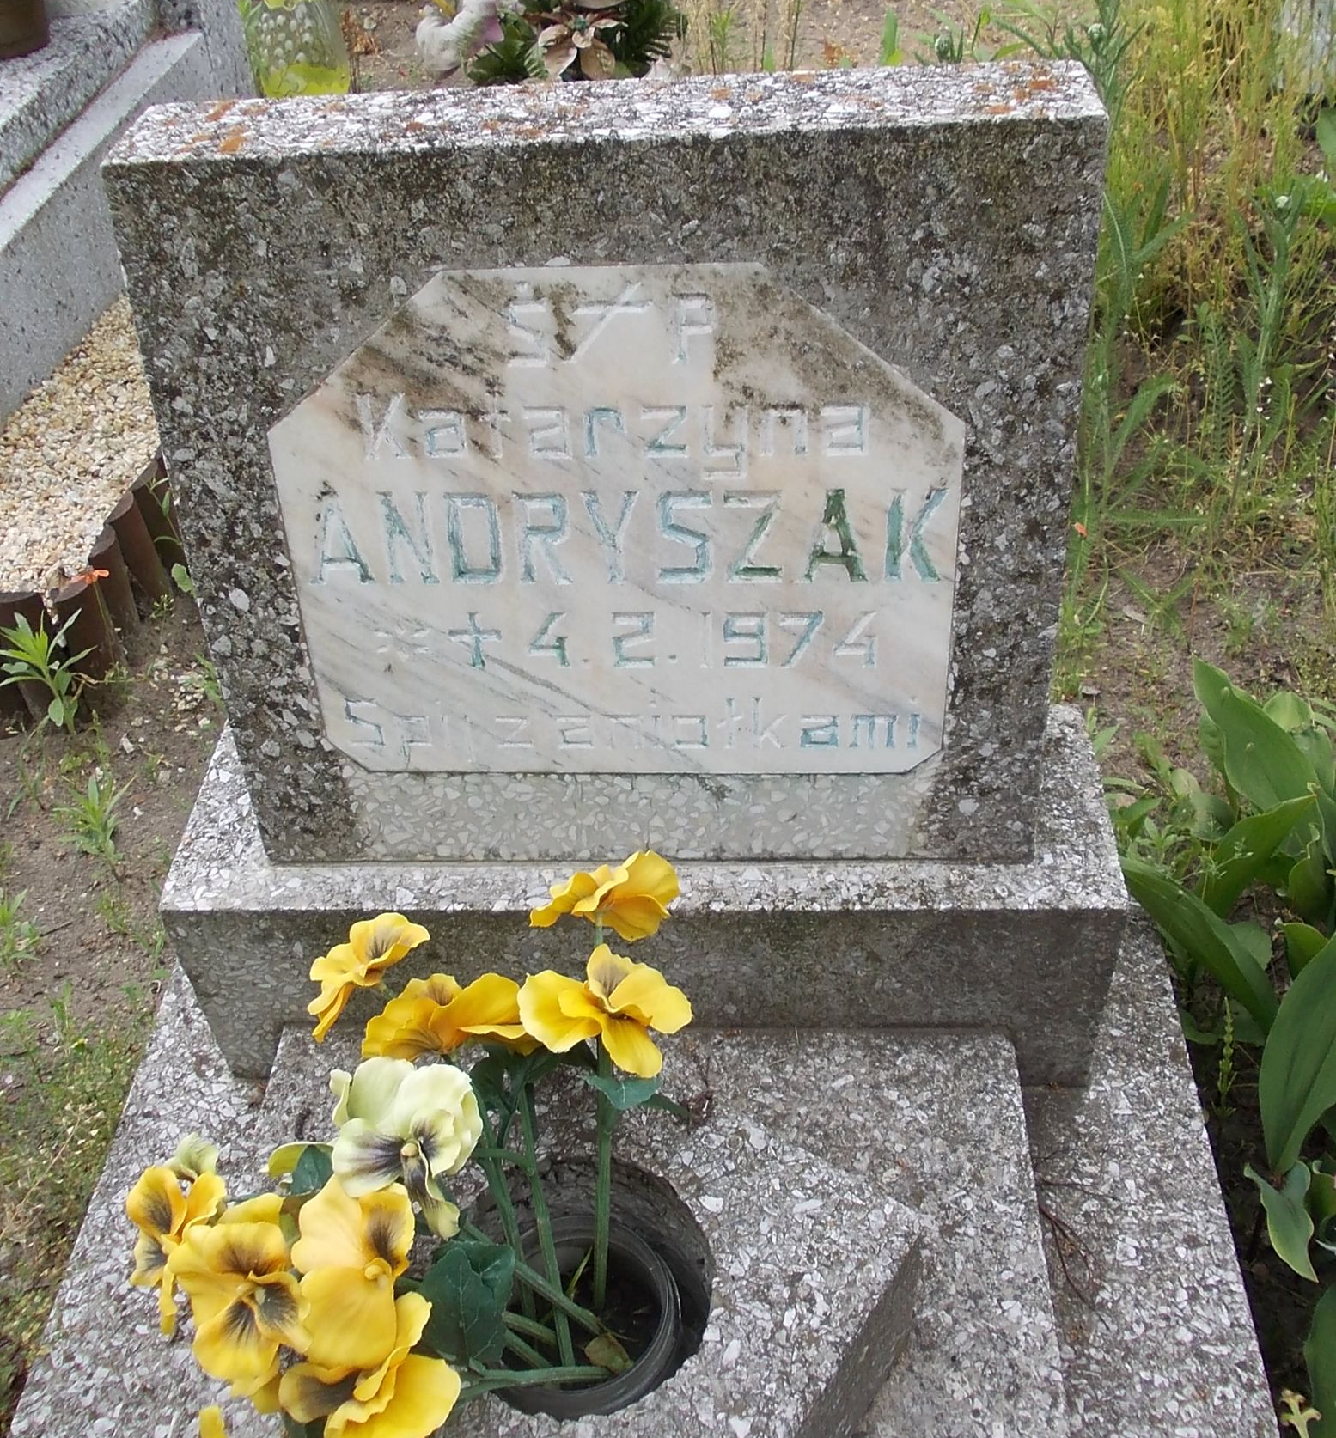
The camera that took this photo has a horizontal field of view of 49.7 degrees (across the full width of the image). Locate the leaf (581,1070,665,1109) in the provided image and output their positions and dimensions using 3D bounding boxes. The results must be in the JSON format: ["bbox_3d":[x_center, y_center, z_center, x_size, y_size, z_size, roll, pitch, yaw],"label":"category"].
[{"bbox_3d":[-0.023,0.183,0.715,0.042,0.016,0.032,0,51,4],"label":"leaf"}]

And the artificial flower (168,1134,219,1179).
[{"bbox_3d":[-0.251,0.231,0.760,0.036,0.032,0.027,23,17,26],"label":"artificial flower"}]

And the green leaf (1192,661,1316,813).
[{"bbox_3d":[0.446,0.017,1.090,0.145,0.040,0.060,41,72,20],"label":"green leaf"}]

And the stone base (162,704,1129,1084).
[{"bbox_3d":[-0.012,0.118,0.964,0.570,0.177,0.173,-1,43,4],"label":"stone base"}]

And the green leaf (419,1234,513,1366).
[{"bbox_3d":[-0.111,0.322,0.795,0.050,0.025,0.068,0,65,-6],"label":"green leaf"}]

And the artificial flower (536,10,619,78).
[{"bbox_3d":[-0.097,-0.727,1.550,0.095,0.080,0.055,-5,21,0],"label":"artificial flower"}]

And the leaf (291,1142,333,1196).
[{"bbox_3d":[-0.200,0.254,0.810,0.032,0.018,0.034,-5,60,-3],"label":"leaf"}]

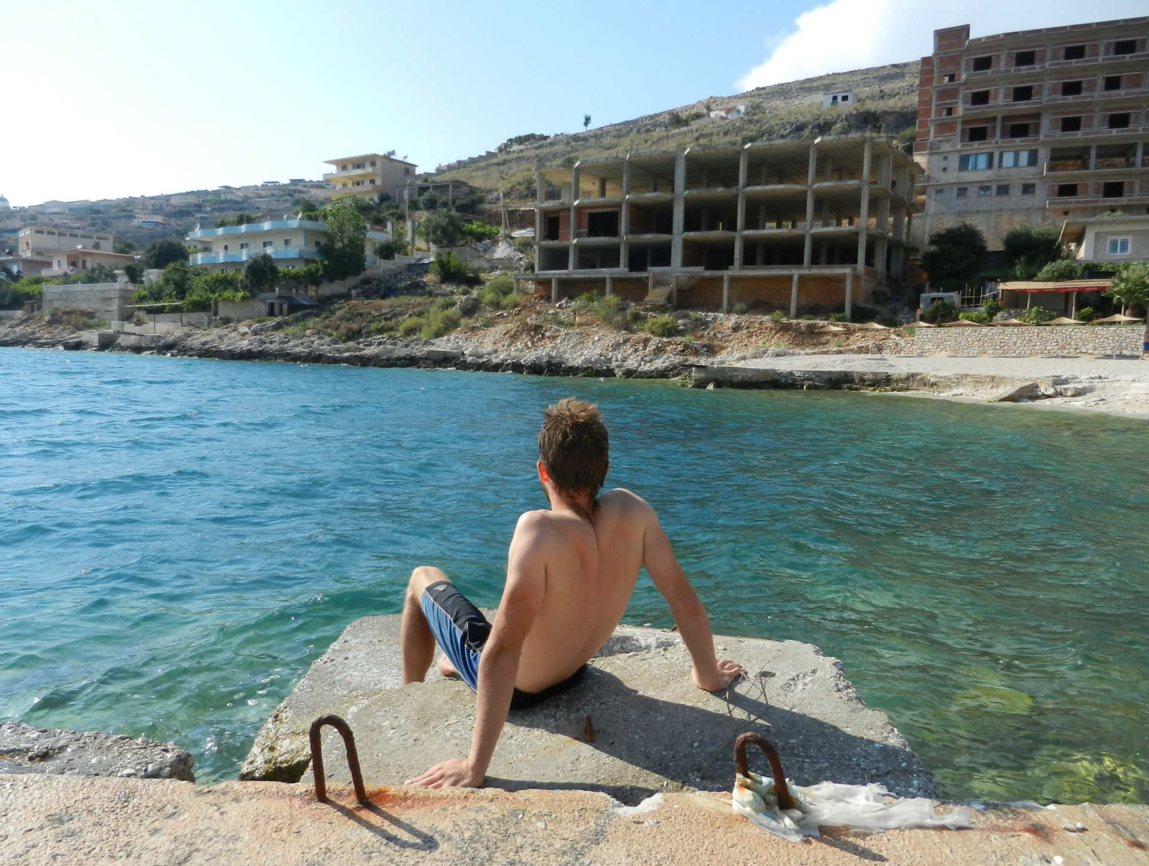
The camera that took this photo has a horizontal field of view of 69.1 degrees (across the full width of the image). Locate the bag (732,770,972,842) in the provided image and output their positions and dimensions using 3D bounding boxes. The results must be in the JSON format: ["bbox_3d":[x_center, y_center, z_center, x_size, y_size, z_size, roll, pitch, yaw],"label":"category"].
[{"bbox_3d":[0.542,0.715,1.623,0.460,0.080,0.190,2,5,0],"label":"bag"}]

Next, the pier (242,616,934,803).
[{"bbox_3d":[0.004,1.034,2.358,1.640,0.580,1.280,2,5,0],"label":"pier"}]

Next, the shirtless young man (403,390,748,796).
[{"bbox_3d":[-0.130,0.347,2.444,1.100,0.950,0.900,-2,7,-38],"label":"shirtless young man"}]

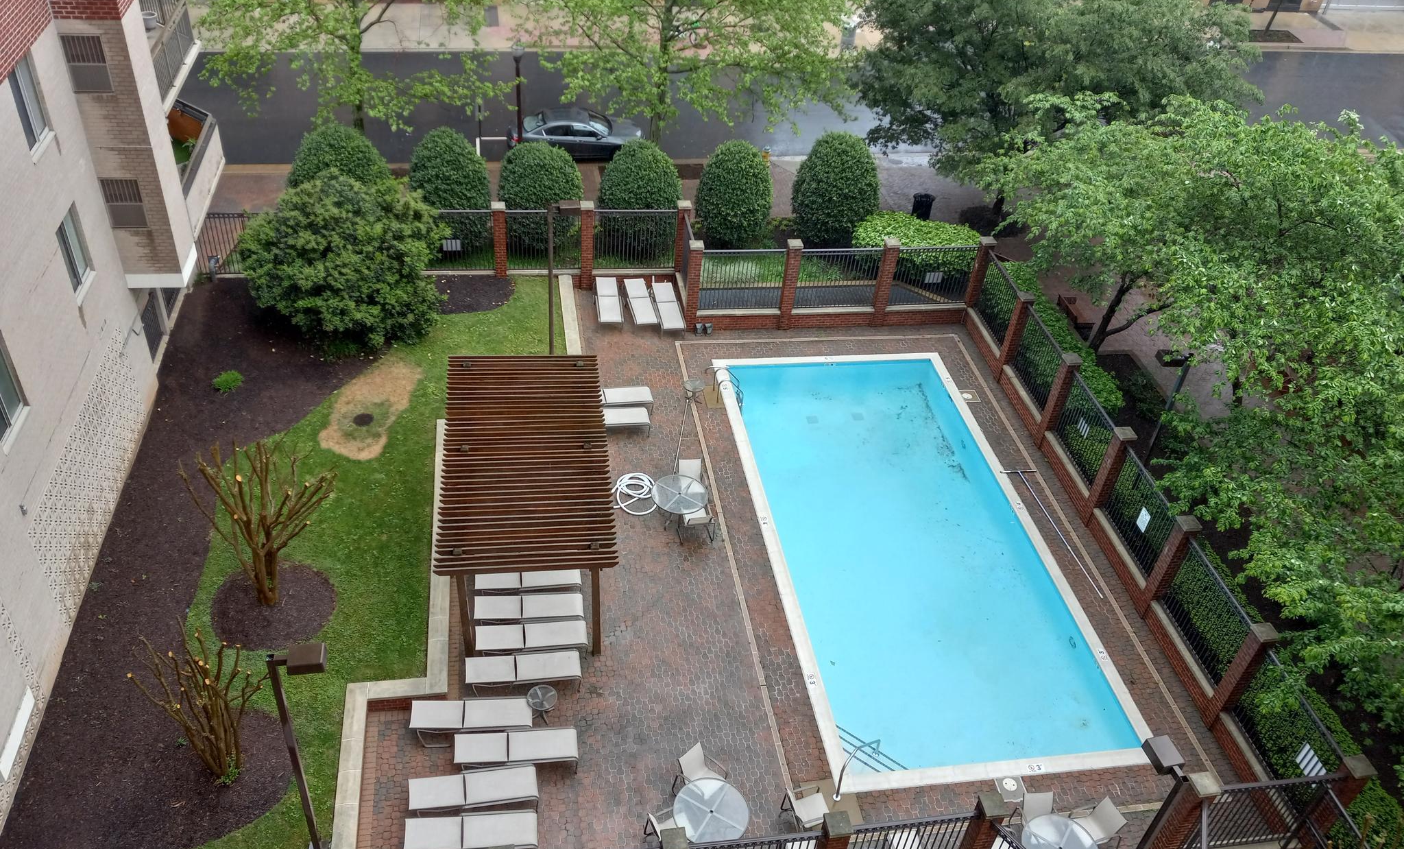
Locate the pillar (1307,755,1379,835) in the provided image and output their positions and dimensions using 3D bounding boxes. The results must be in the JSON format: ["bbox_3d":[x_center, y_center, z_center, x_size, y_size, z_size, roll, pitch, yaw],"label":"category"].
[{"bbox_3d":[9.911,6.154,17.398,0.349,2.525,0.349,-2,40,-10],"label":"pillar"}]

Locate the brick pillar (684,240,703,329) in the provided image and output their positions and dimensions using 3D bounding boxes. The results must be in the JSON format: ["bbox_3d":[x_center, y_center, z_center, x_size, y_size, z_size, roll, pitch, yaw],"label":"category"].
[{"bbox_3d":[-0.227,-3.620,28.677,0.350,2.500,0.350,-2,39,-10],"label":"brick pillar"}]

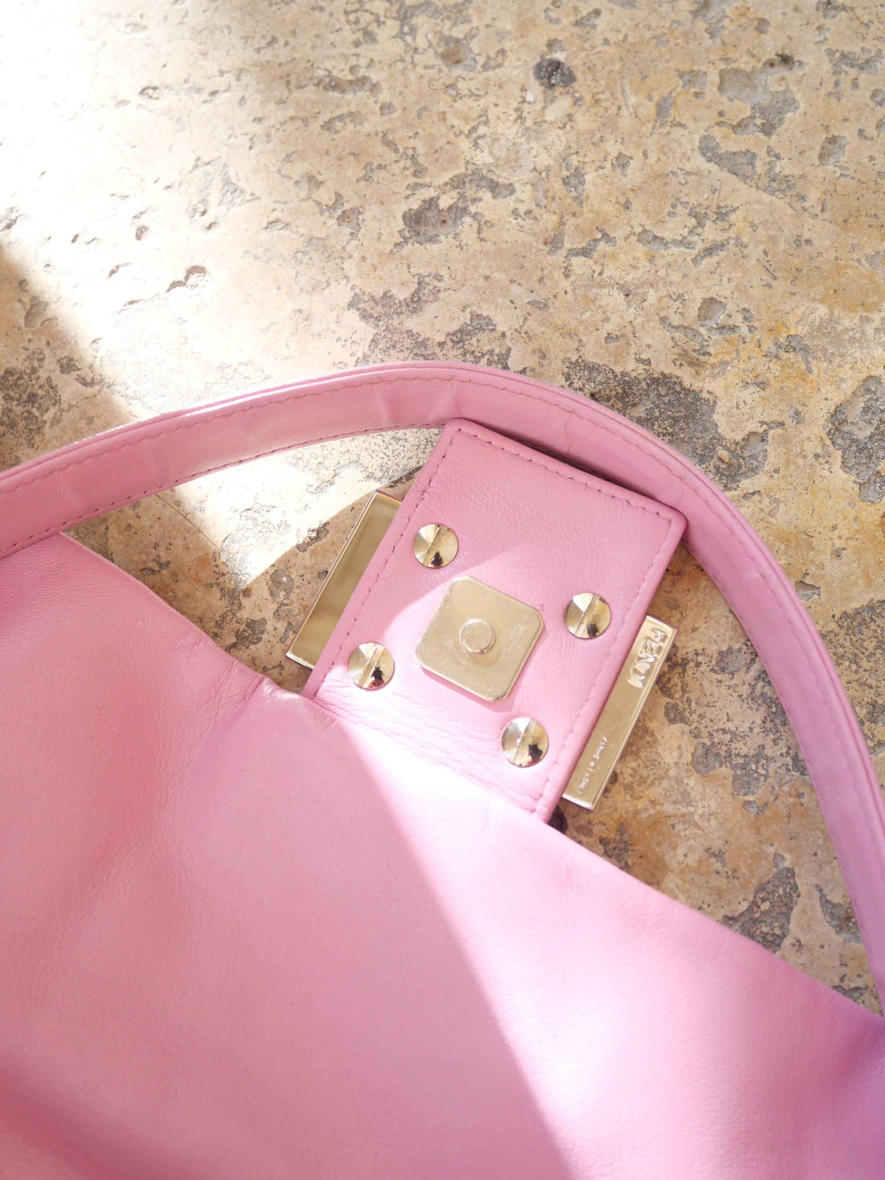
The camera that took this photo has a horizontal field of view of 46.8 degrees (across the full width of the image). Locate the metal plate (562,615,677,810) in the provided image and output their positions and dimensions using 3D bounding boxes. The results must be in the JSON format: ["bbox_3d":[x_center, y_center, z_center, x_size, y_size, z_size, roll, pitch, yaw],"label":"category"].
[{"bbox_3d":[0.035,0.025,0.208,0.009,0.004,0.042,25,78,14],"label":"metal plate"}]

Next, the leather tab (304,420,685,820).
[{"bbox_3d":[0.011,0.004,0.213,0.056,0.005,0.068,25,78,14],"label":"leather tab"}]

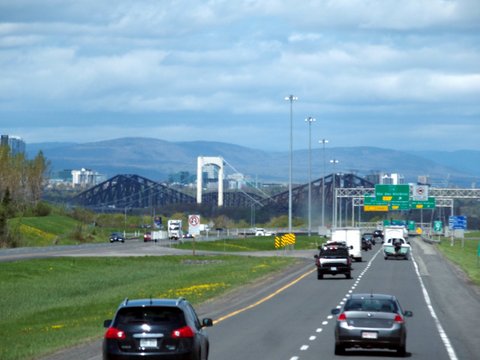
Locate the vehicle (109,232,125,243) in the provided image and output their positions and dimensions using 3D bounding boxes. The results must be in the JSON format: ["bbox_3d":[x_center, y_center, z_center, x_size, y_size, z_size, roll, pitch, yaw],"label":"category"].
[{"bbox_3d":[-18.143,8.516,497.000,1.800,1.460,4.600,0,-1,3],"label":"vehicle"}]

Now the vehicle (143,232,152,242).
[{"bbox_3d":[-14.159,8.965,525.000,1.800,1.550,4.600,0,-1,3],"label":"vehicle"}]

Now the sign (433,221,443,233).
[{"bbox_3d":[32.157,7.633,545.000,1.420,1.750,0.100,0,-1,3],"label":"sign"}]

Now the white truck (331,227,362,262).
[{"bbox_3d":[9.240,5.551,288.196,2.500,2.900,6.500,0,-1,3],"label":"white truck"}]

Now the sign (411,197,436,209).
[{"bbox_3d":[39.897,5.047,730.000,5.300,2.400,0.200,0,-1,3],"label":"sign"}]

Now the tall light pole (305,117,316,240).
[{"bbox_3d":[15.922,-0.679,760.000,2.200,27.000,2.200,0,-1,3],"label":"tall light pole"}]

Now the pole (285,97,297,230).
[{"bbox_3d":[9.594,-2.534,630.000,2.200,27.000,2.200,0,-1,3],"label":"pole"}]

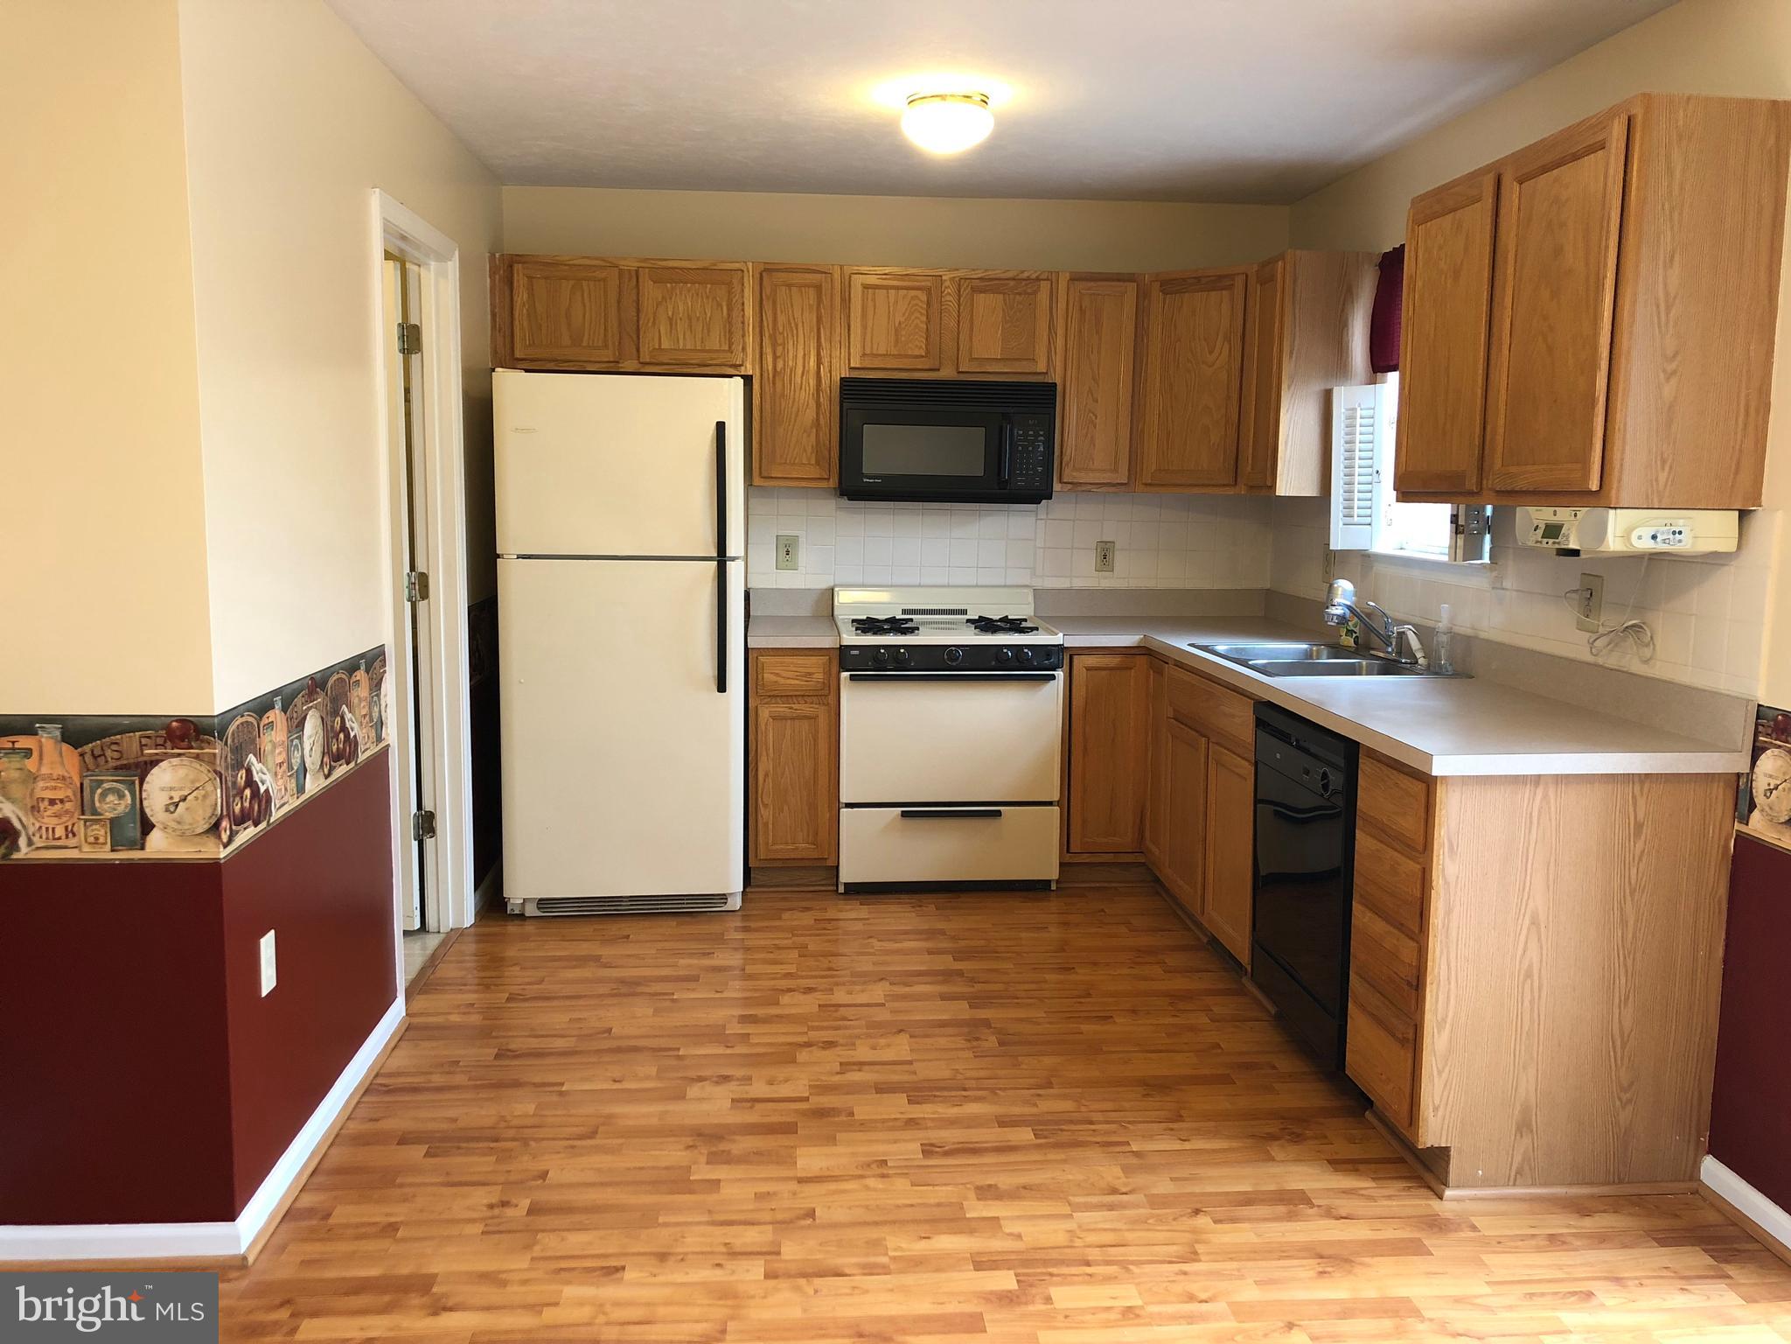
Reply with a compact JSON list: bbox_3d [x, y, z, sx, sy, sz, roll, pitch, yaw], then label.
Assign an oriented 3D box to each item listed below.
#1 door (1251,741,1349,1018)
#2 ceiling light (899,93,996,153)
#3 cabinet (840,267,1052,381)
[{"bbox_3d":[1.007,0.479,3.562,0.060,0.545,0.605,0,8,-5],"label":"door"},{"bbox_3d":[0.138,-1.468,3.900,0.249,0.147,0.249,0,8,-5],"label":"ceiling light"},{"bbox_3d":[0.174,-1.224,5.169,0.762,0.376,0.323,0,8,-5],"label":"cabinet"}]

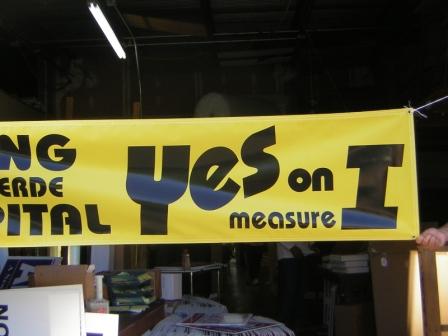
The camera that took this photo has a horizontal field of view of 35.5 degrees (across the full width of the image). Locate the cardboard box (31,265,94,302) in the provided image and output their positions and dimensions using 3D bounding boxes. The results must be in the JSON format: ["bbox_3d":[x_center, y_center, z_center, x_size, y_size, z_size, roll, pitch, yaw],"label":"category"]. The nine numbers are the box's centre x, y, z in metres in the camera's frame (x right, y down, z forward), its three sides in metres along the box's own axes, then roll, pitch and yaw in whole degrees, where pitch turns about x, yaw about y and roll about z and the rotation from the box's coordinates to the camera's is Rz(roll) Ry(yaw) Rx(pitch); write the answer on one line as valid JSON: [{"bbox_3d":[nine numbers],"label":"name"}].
[{"bbox_3d":[-0.800,0.600,3.500,0.280,0.220,0.220,0,-1,0],"label":"cardboard box"}]

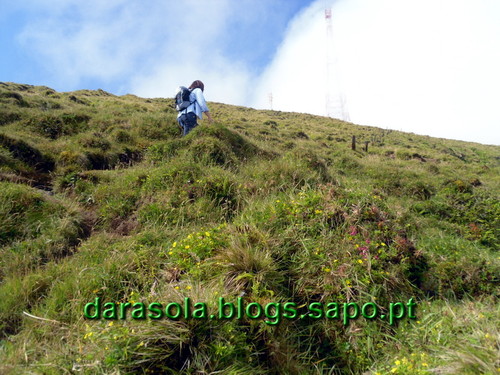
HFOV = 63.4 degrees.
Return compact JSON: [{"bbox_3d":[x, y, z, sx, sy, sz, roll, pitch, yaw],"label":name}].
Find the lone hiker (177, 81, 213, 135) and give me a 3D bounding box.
[{"bbox_3d":[-0.930,-1.100,6.800,0.640,1.500,0.540,10,-17,-40],"label":"lone hiker"}]

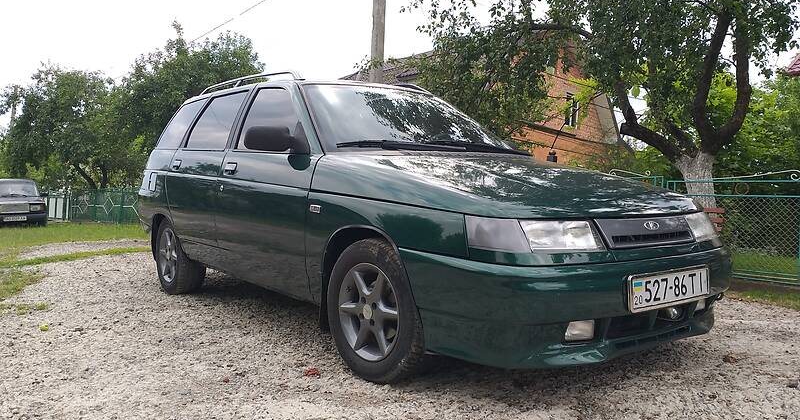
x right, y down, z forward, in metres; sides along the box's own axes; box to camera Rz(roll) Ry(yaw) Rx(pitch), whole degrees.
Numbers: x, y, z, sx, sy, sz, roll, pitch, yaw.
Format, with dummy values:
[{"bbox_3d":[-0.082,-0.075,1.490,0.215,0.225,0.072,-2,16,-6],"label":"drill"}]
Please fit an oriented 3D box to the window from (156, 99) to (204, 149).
[{"bbox_3d":[-1.623,-0.604,4.383,0.070,0.340,0.880,20,-10,-36],"label":"window"}]

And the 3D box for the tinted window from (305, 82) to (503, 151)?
[{"bbox_3d":[0.054,-0.505,3.321,1.360,0.120,0.790,-1,36,-37],"label":"tinted window"}]

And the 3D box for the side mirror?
[{"bbox_3d":[-0.571,-0.331,2.785,0.240,0.155,0.220,-1,2,-37],"label":"side mirror"}]

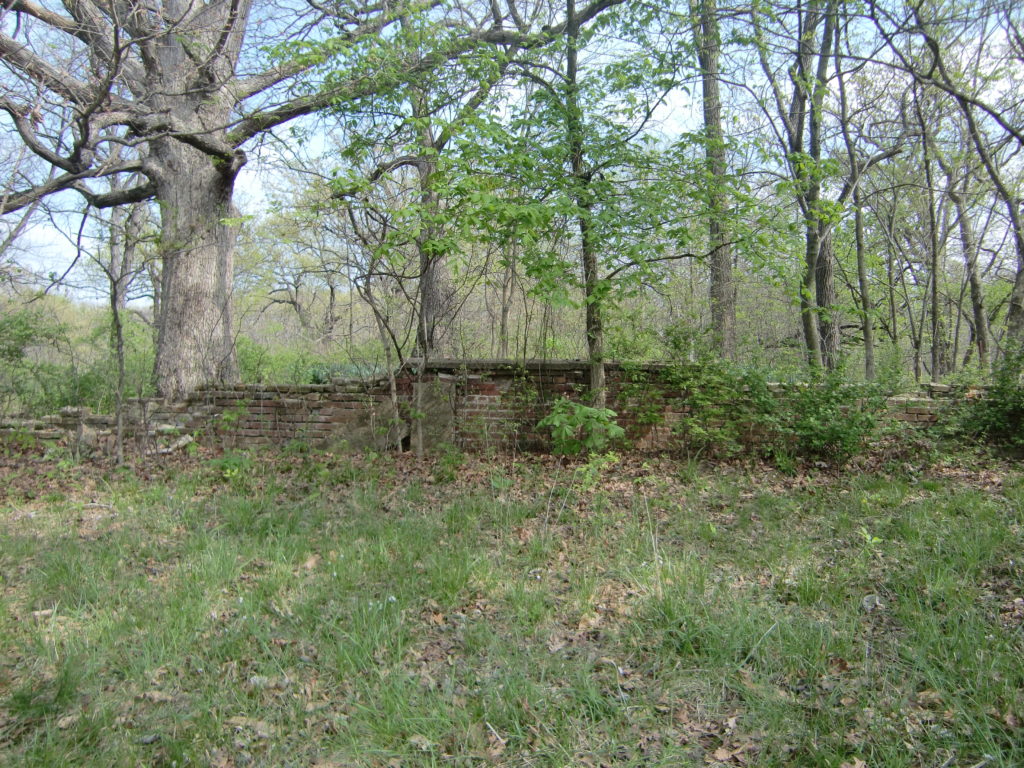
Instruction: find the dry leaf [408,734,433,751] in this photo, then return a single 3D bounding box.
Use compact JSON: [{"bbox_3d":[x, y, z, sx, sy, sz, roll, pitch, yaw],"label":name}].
[{"bbox_3d":[-0.303,1.186,2.740,0.080,0.030,0.065,0,6,0],"label":"dry leaf"}]

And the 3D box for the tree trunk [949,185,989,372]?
[{"bbox_3d":[7.264,-1.621,13.132,0.220,3.082,0.200,-11,6,1],"label":"tree trunk"}]

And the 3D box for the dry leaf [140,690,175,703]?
[{"bbox_3d":[-1.305,1.151,3.050,0.120,0.025,0.065,0,6,0],"label":"dry leaf"}]

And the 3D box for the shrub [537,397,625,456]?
[{"bbox_3d":[0.591,0.376,7.150,0.760,0.530,0.600,0,6,0],"label":"shrub"}]

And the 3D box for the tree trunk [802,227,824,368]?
[{"bbox_3d":[4.398,-1.215,12.081,0.240,2.136,0.220,-3,6,0],"label":"tree trunk"}]

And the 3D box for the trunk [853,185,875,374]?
[{"bbox_3d":[4.906,-1.363,11.551,0.150,2.688,0.130,-6,6,1],"label":"trunk"}]

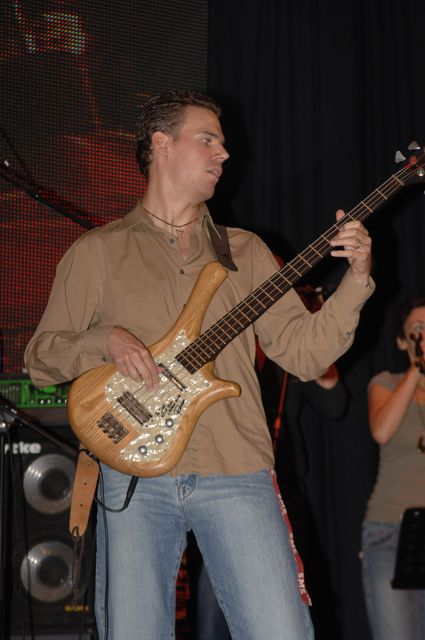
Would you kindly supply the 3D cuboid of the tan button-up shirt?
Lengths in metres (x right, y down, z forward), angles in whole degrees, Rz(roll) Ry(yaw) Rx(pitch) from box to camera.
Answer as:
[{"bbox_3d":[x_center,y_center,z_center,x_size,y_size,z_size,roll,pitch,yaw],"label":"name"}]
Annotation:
[{"bbox_3d":[-0.029,0.043,7.080,0.760,0.600,0.400,1,-5,-9],"label":"tan button-up shirt"}]

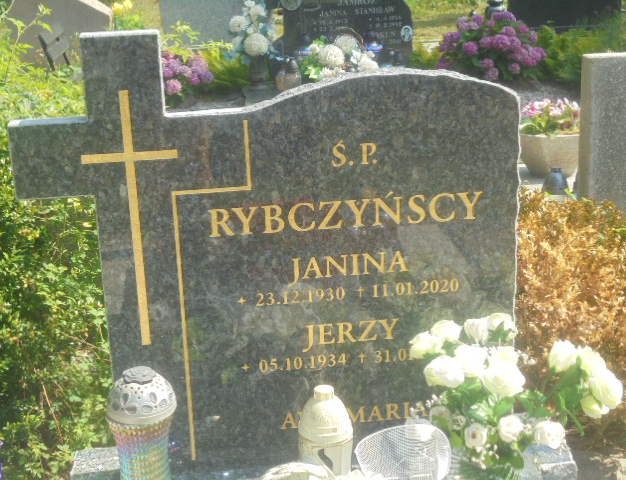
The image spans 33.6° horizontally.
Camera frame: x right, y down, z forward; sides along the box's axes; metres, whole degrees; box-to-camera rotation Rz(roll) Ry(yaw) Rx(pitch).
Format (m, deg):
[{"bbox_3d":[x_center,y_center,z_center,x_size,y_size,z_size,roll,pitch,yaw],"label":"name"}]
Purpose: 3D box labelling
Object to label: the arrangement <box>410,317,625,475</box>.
[{"bbox_3d":[0.380,0.325,1.958,0.360,0.330,0.260,-4,17,-5],"label":"arrangement"}]

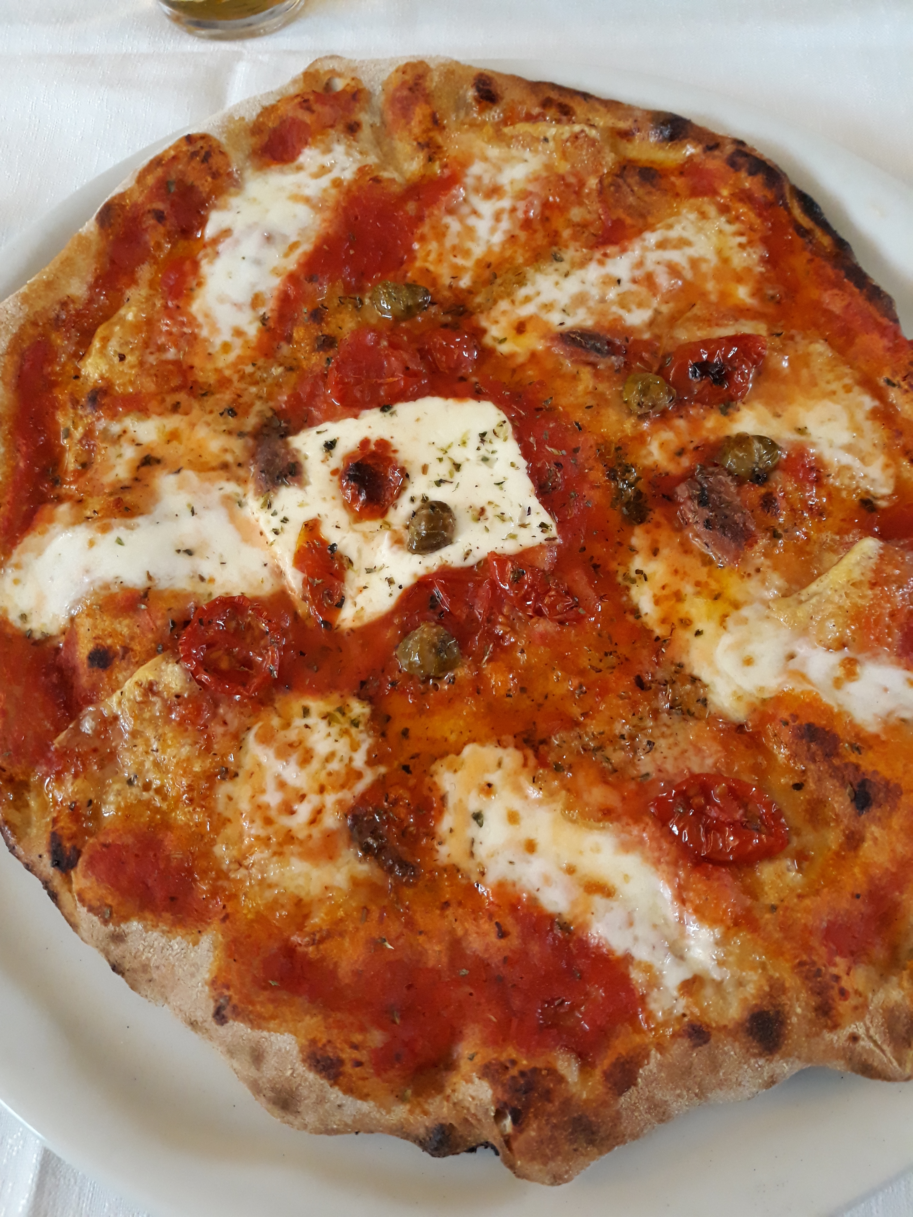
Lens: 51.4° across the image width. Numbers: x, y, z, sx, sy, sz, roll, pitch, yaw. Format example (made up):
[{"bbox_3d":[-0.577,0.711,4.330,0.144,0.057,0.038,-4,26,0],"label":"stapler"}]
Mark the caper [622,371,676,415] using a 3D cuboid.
[{"bbox_3d":[0.049,-0.055,0.243,0.013,0.010,0.011,-3,67,0],"label":"caper"}]

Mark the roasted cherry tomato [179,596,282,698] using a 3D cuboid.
[{"bbox_3d":[-0.052,0.008,0.218,0.023,0.009,0.025,-3,67,0],"label":"roasted cherry tomato"}]

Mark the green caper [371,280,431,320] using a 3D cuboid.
[{"bbox_3d":[-0.015,-0.083,0.256,0.016,0.011,0.010,-3,67,0],"label":"green caper"}]

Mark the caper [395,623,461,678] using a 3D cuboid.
[{"bbox_3d":[-0.006,0.010,0.216,0.015,0.011,0.013,-3,67,0],"label":"caper"}]

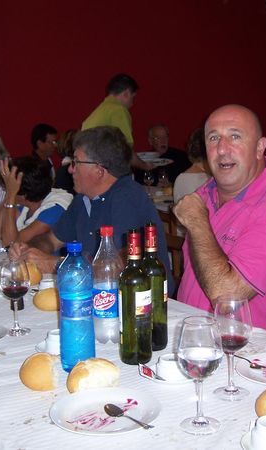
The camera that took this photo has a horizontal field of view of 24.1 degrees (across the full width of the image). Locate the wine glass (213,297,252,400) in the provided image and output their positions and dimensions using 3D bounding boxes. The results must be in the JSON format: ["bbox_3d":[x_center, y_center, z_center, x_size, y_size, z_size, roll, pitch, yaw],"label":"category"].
[{"bbox_3d":[0.194,0.239,1.208,0.075,0.187,0.075,-1,8,0],"label":"wine glass"}]

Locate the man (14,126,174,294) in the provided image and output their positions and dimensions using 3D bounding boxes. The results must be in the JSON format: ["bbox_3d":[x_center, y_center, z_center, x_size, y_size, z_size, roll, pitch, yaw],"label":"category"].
[{"bbox_3d":[-0.138,0.307,2.300,0.680,1.300,0.520,-3,8,-14],"label":"man"}]

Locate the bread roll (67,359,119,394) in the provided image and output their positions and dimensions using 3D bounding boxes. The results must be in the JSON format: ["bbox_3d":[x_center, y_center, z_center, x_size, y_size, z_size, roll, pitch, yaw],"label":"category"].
[{"bbox_3d":[-0.079,0.300,1.247,0.103,0.060,0.080,-1,8,0],"label":"bread roll"}]

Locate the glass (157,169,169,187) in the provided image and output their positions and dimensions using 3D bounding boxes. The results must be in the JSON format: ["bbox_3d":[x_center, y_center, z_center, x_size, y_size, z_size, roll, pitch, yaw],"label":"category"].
[{"bbox_3d":[0.239,-0.319,4.850,0.077,0.190,0.077,-1,8,0],"label":"glass"}]

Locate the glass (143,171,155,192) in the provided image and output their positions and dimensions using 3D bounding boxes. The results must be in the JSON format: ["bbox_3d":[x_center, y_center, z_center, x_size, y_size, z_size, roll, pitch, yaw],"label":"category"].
[{"bbox_3d":[0.137,-0.340,5.200,0.083,0.198,0.083,-1,8,0],"label":"glass"}]

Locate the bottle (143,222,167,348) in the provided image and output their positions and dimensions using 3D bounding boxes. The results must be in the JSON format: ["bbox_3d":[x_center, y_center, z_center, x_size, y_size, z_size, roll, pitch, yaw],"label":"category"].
[{"bbox_3d":[0.049,0.155,1.574,0.075,0.314,0.075,-1,8,0],"label":"bottle"}]

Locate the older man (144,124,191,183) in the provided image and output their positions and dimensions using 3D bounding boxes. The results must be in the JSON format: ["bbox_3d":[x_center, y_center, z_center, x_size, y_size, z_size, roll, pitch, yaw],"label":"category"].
[{"bbox_3d":[0.251,-0.179,5.500,0.520,1.360,0.650,1,8,9],"label":"older man"}]

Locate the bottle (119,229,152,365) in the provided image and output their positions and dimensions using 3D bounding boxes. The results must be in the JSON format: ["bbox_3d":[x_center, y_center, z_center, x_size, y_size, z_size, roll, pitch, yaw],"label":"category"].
[{"bbox_3d":[0.006,0.159,1.397,0.075,0.294,0.075,-1,8,0],"label":"bottle"}]

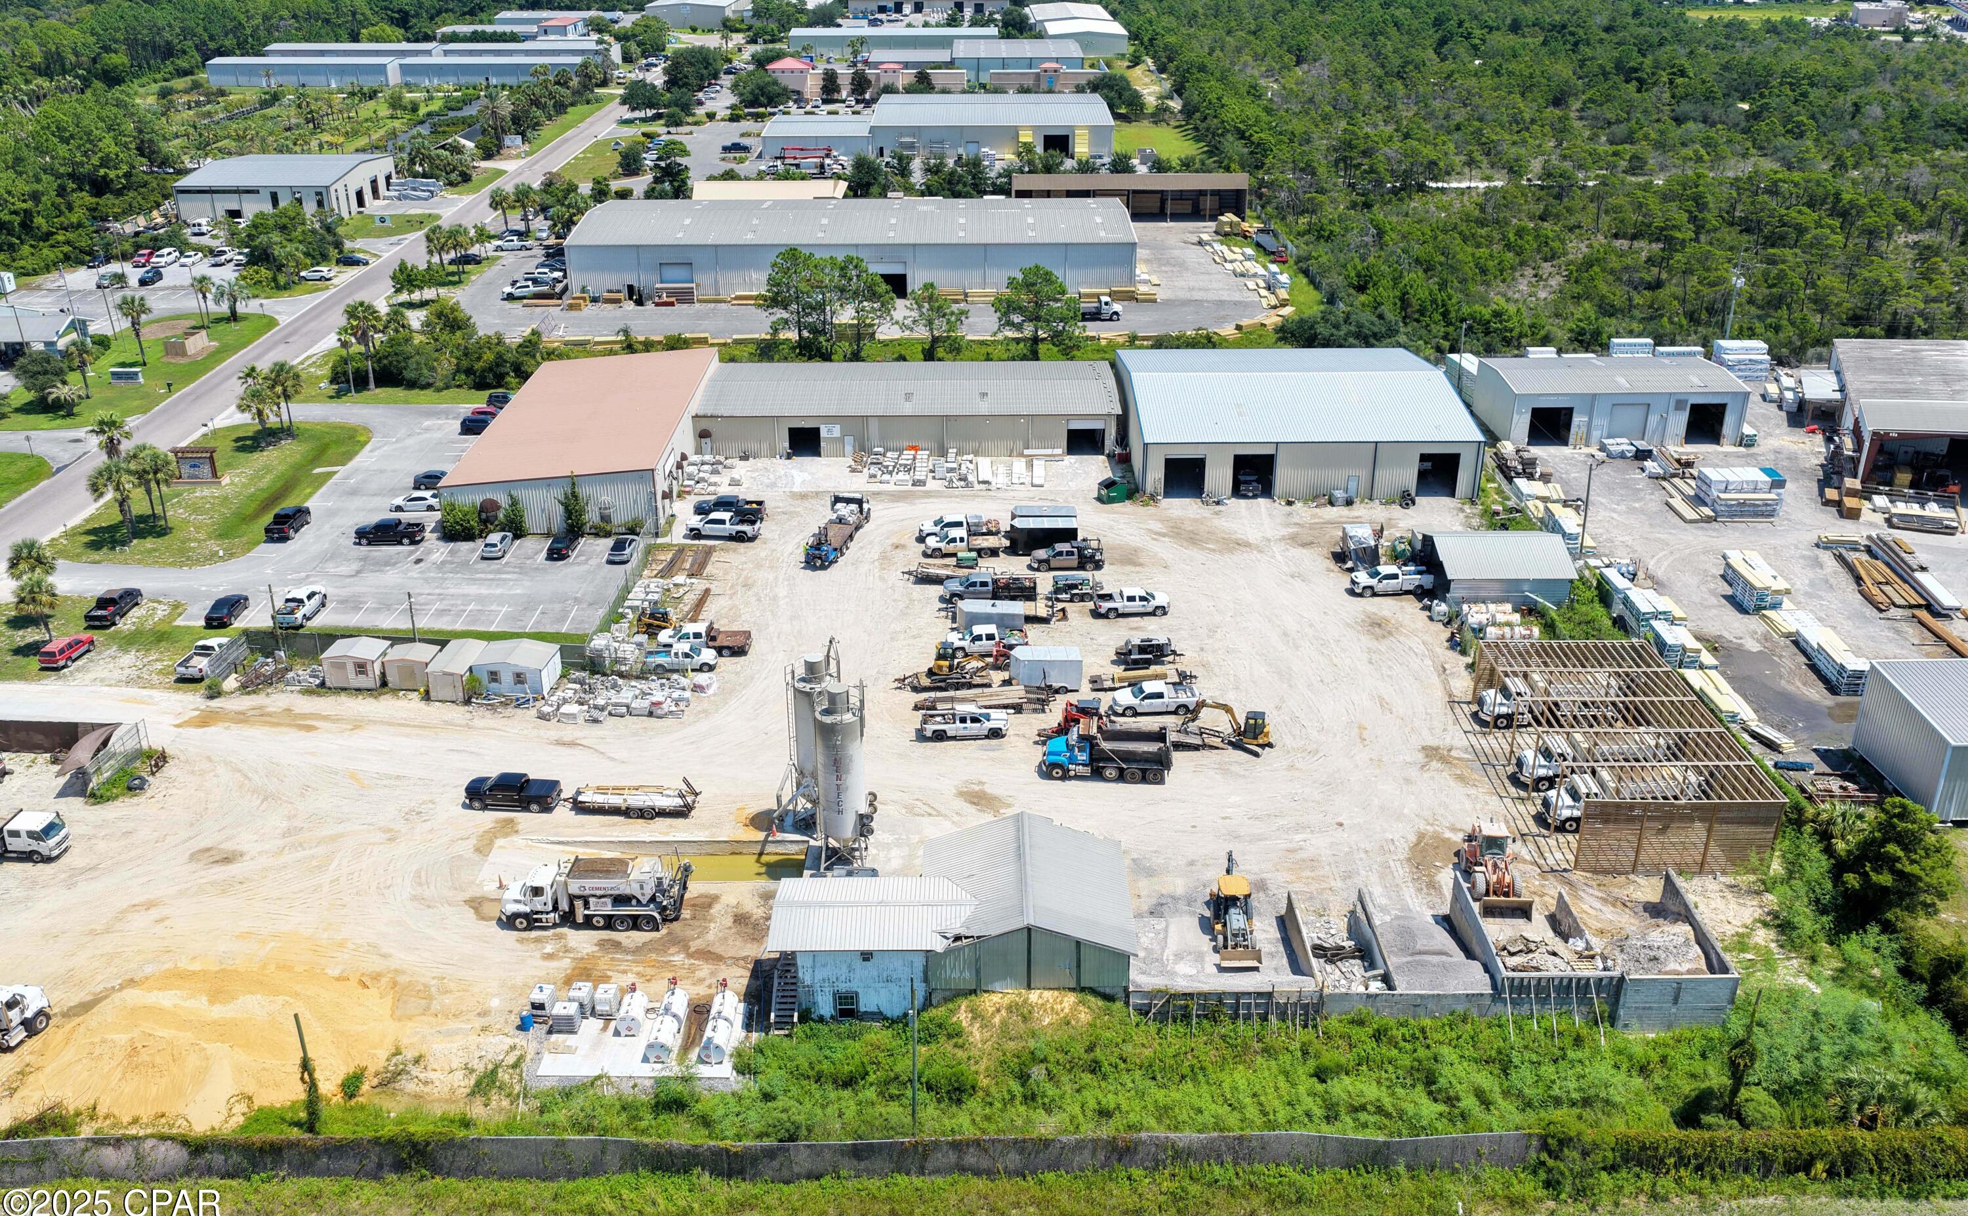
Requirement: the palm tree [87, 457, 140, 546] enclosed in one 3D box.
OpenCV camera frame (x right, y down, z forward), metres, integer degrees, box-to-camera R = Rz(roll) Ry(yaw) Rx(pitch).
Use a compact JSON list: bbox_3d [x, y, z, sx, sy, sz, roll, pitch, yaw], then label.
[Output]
[{"bbox_3d":[-73.349,-8.931,129.856,4.300,7.300,4.300,0,26,0],"label":"palm tree"}]

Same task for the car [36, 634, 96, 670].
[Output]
[{"bbox_3d":[-66.854,2.970,111.603,1.760,1.660,4.350,1,26,3],"label":"car"}]

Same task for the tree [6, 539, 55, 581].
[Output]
[{"bbox_3d":[-71.102,-2.267,115.304,3.800,6.600,3.800,0,26,0],"label":"tree"}]

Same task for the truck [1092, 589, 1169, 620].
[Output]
[{"bbox_3d":[11.282,-0.506,116.922,5.850,1.880,2.000,-3,26,-5],"label":"truck"}]

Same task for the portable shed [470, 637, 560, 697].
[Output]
[{"bbox_3d":[-32.750,4.174,107.653,4.900,2.750,3.750,4,26,7],"label":"portable shed"}]

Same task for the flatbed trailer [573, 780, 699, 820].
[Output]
[{"bbox_3d":[-21.400,11.443,93.900,7.800,1.850,2.400,2,26,4],"label":"flatbed trailer"}]

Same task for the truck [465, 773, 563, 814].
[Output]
[{"bbox_3d":[-28.685,11.104,93.422,5.800,1.930,2.000,3,26,5],"label":"truck"}]

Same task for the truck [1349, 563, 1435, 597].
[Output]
[{"bbox_3d":[32.450,-2.311,121.682,6.300,2.000,2.060,-3,26,-7],"label":"truck"}]

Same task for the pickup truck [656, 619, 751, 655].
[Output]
[{"bbox_3d":[-20.750,2.183,113.472,6.750,2.050,2.350,1,26,2],"label":"pickup truck"}]

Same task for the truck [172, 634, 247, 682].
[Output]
[{"bbox_3d":[-55.700,3.320,110.409,2.000,1.850,5.600,2,26,4],"label":"truck"}]

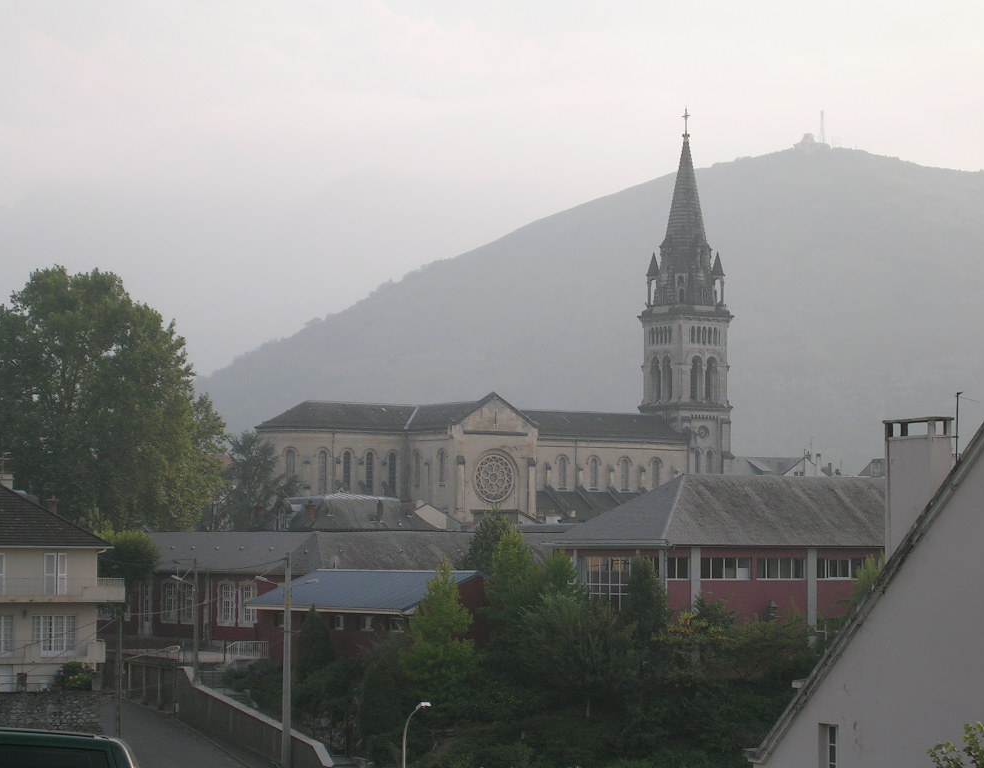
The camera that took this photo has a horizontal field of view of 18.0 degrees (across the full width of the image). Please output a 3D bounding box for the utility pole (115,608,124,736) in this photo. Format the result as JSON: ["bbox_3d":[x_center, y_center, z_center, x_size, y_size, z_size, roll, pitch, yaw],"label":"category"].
[{"bbox_3d":[-15.960,12.910,133.000,0.300,6.590,0.300,0,-3,0],"label":"utility pole"}]

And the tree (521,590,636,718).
[{"bbox_3d":[4.180,13.090,150.000,5.500,6.230,5.200,0,-3,0],"label":"tree"}]

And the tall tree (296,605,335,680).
[{"bbox_3d":[-9.720,14.340,171.000,2.100,4.400,2.100,0,-3,0],"label":"tall tree"}]

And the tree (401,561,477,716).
[{"bbox_3d":[-2.640,12.680,153.000,3.700,8.180,3.700,0,-3,0],"label":"tree"}]

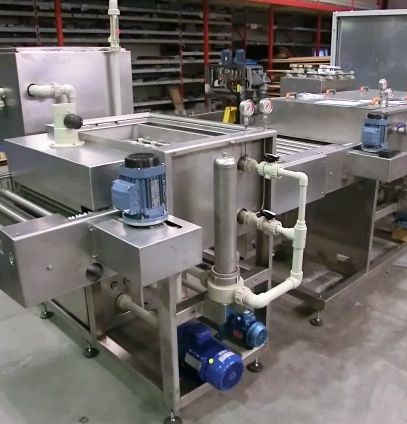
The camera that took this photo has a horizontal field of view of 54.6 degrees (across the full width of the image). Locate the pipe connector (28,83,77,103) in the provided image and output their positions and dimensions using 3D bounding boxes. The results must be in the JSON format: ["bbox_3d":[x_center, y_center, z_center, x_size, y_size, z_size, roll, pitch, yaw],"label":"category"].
[{"bbox_3d":[-0.713,-0.551,1.846,0.057,0.086,0.418,-18,26,-42],"label":"pipe connector"}]

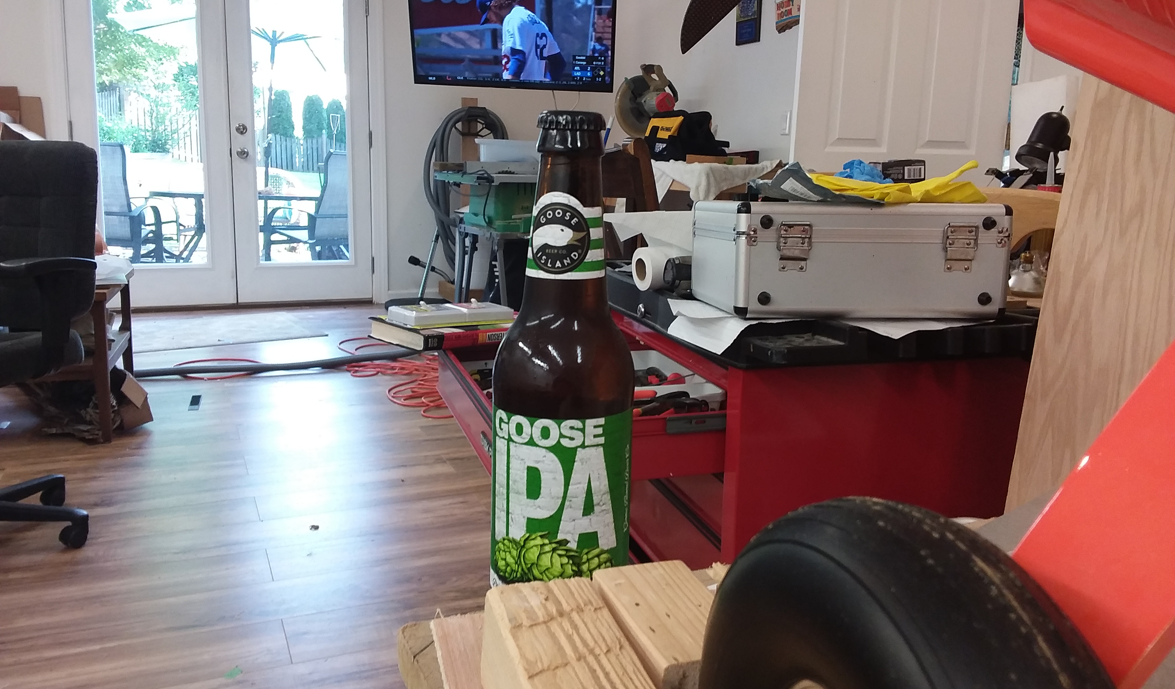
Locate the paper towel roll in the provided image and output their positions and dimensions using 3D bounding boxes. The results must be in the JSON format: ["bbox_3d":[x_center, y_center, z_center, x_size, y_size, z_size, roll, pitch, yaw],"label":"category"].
[{"bbox_3d":[0.204,-0.129,1.544,0.250,0.071,0.071,-4,13,-25],"label":"paper towel roll"}]

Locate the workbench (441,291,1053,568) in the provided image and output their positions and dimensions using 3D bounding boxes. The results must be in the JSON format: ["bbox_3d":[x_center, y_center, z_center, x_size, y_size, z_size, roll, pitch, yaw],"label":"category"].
[{"bbox_3d":[0.159,0.293,1.517,0.747,0.770,0.660,-2,12,-17],"label":"workbench"}]

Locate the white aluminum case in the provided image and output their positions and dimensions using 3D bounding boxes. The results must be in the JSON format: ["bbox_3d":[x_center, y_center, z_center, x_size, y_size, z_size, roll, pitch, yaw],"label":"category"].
[{"bbox_3d":[0.368,-0.131,1.345,0.369,0.153,0.272,0,9,-7],"label":"white aluminum case"}]

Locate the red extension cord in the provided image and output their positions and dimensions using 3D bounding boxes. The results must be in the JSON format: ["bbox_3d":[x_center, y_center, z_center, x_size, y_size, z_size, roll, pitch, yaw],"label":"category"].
[{"bbox_3d":[-1.109,0.114,4.033,1.351,0.040,1.607,-4,13,-24],"label":"red extension cord"}]

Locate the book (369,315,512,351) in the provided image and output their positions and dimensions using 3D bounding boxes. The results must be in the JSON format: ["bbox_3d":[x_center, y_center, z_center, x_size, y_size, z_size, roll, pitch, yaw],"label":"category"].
[{"bbox_3d":[-0.213,-0.029,1.537,0.242,0.028,0.168,-8,15,-41],"label":"book"}]

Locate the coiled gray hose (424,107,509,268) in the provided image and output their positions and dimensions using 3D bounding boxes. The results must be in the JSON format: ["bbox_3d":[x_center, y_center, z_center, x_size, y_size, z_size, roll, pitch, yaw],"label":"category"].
[{"bbox_3d":[-0.764,-0.974,5.928,0.580,1.120,0.200,-4,12,-24],"label":"coiled gray hose"}]

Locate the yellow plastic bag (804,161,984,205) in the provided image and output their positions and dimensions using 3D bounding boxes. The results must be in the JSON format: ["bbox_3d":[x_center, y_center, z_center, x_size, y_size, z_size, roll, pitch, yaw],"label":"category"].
[{"bbox_3d":[0.432,-0.228,1.290,0.220,0.058,0.160,0,12,-7],"label":"yellow plastic bag"}]

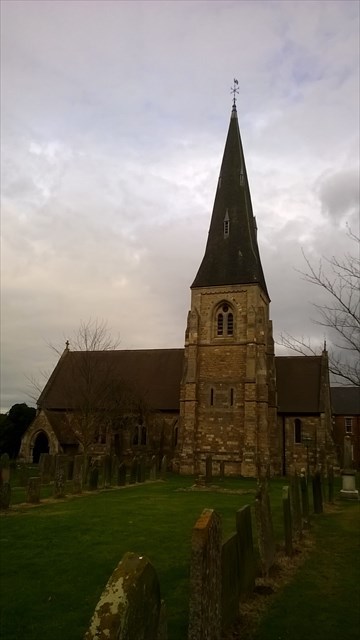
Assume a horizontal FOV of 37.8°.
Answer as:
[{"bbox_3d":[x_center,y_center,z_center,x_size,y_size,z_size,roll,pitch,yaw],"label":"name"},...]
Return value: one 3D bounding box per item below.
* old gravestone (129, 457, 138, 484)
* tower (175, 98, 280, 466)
[{"bbox_3d":[-1.784,5.973,20.773,0.120,0.950,0.680,-2,-14,19],"label":"old gravestone"},{"bbox_3d":[4.249,-3.678,42.183,6.050,30.769,6.050,-3,-15,19],"label":"tower"}]

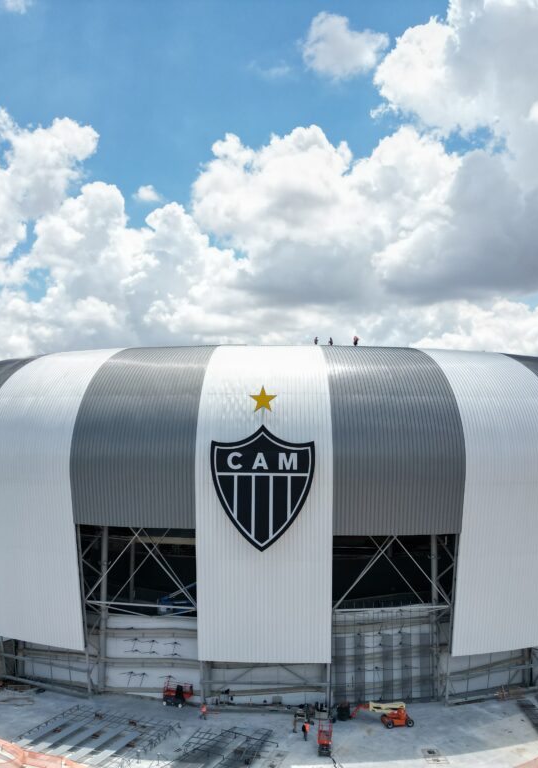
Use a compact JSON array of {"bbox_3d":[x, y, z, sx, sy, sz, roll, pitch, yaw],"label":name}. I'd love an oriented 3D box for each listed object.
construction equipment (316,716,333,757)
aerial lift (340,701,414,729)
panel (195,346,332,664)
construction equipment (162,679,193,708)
[{"bbox_3d":[4.879,30.730,61.784,1.170,2.300,2.350,0,-4,4],"label":"construction equipment"},{"bbox_3d":[10.417,31.293,68.174,6.900,2.050,2.000,0,-4,9],"label":"aerial lift"},{"bbox_3d":[-0.330,11.120,71.060,13.350,31.400,10.280,0,-4,3],"label":"panel"},{"bbox_3d":[-9.063,31.364,71.870,3.100,2.350,1.150,-1,-4,22],"label":"construction equipment"}]

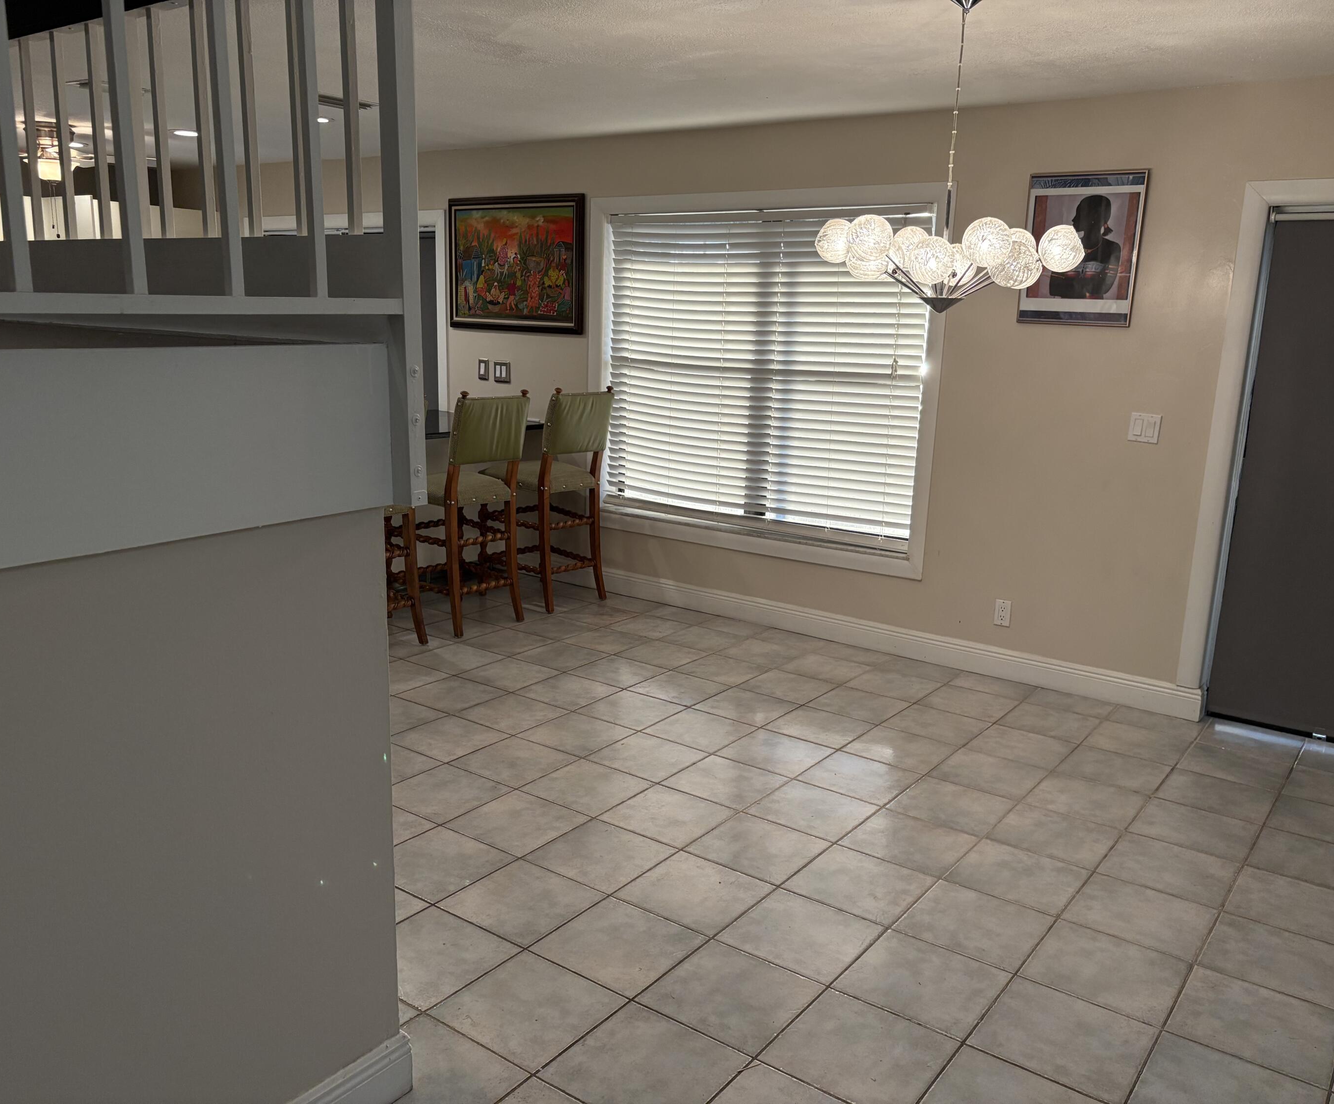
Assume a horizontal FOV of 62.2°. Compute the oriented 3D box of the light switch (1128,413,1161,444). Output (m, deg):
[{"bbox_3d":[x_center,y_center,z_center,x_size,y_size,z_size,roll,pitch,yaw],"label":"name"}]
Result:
[{"bbox_3d":[1.921,-0.496,4.442,0.114,0.115,0.015,11,15,35],"label":"light switch"}]

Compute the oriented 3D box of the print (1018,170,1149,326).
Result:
[{"bbox_3d":[1.676,-1.224,4.477,0.458,0.600,0.025,11,15,35],"label":"print"}]

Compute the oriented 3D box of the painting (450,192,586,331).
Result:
[{"bbox_3d":[-0.856,-1.628,6.272,1.036,0.735,0.040,11,15,35],"label":"painting"}]

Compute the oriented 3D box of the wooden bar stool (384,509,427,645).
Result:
[{"bbox_3d":[-1.429,-0.152,5.069,0.590,1.170,0.515,13,16,41],"label":"wooden bar stool"}]

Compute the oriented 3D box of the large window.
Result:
[{"bbox_3d":[0.422,-0.880,5.535,1.856,1.590,0.100,11,15,35],"label":"large window"}]

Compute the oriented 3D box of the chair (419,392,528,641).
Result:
[{"bbox_3d":[-1.032,-0.229,5.485,0.590,1.170,0.515,12,16,39],"label":"chair"}]

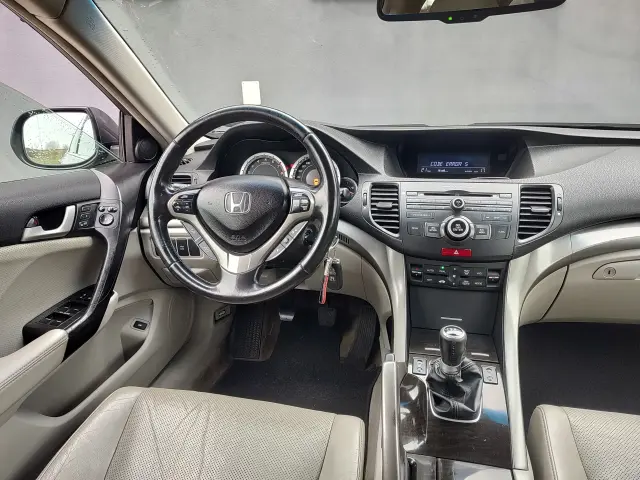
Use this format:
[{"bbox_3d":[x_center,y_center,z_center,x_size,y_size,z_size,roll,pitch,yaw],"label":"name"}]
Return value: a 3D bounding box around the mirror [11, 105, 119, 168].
[{"bbox_3d":[-0.623,-0.252,1.045,0.215,0.145,0.110,-2,19,0],"label":"mirror"}]

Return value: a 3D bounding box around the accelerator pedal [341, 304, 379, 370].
[{"bbox_3d":[0.130,0.312,1.360,0.068,0.185,0.040,7,-14,14],"label":"accelerator pedal"}]

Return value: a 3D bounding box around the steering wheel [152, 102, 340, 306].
[{"bbox_3d":[-0.141,-0.065,0.823,0.373,0.373,0.095,4,-2,11],"label":"steering wheel"}]

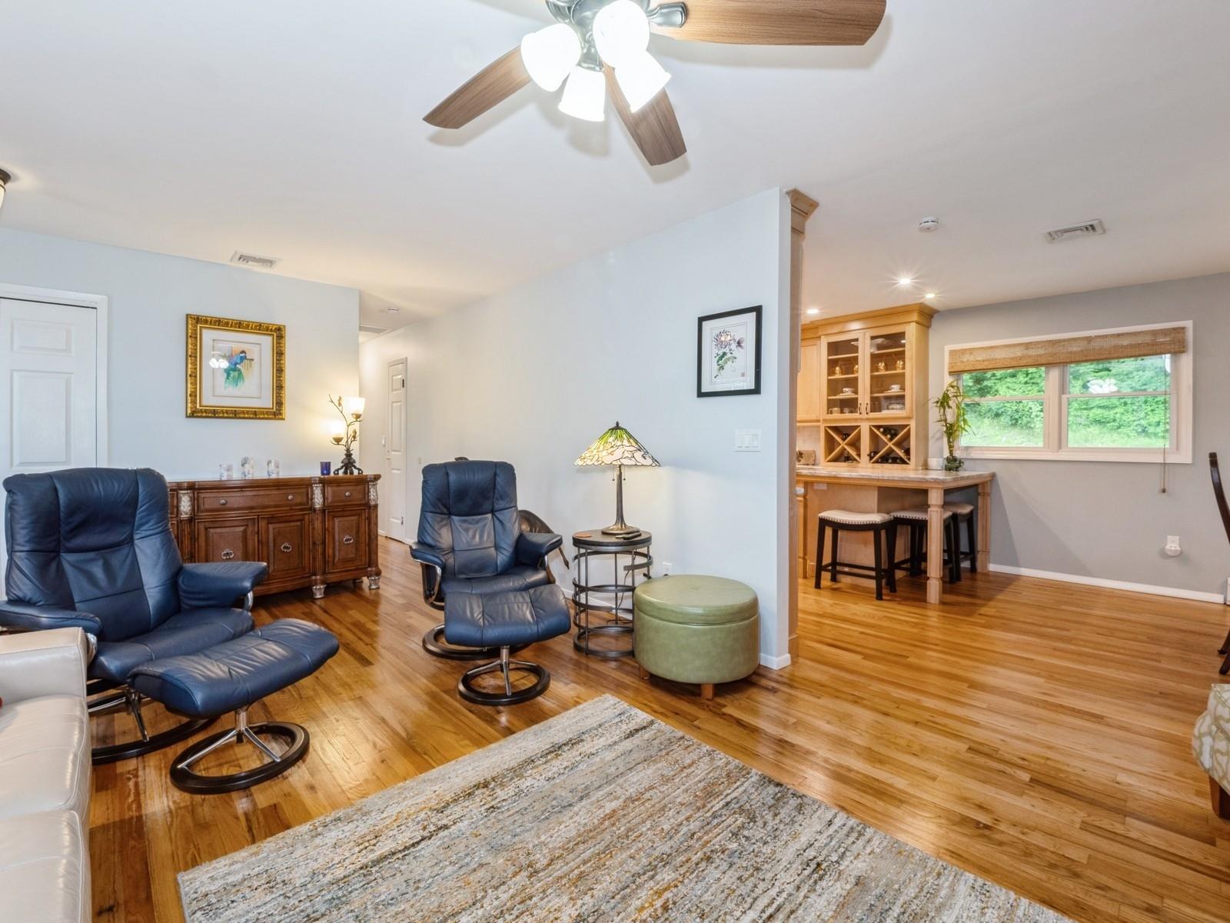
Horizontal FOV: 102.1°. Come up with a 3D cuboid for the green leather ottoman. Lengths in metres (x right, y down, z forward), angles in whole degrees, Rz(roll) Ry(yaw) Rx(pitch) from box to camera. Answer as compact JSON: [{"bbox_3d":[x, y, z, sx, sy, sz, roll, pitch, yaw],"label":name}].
[{"bbox_3d":[0.421,0.860,2.552,0.630,0.430,0.620,0,2,0],"label":"green leather ottoman"}]

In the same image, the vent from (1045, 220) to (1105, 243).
[{"bbox_3d":[2.757,-1.370,2.981,0.258,0.020,0.251,2,3,44],"label":"vent"}]

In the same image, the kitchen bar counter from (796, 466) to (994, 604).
[{"bbox_3d":[2.487,0.533,4.347,1.128,0.910,1.477,2,3,44],"label":"kitchen bar counter"}]

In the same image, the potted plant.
[{"bbox_3d":[2.949,-0.315,4.344,0.290,0.805,0.280,2,3,44],"label":"potted plant"}]

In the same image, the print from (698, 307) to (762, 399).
[{"bbox_3d":[0.616,-0.600,2.768,0.408,0.470,0.029,2,3,44],"label":"print"}]

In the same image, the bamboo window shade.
[{"bbox_3d":[3.675,-0.918,4.186,1.479,0.217,0.058,2,3,44],"label":"bamboo window shade"}]

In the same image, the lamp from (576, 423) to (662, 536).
[{"bbox_3d":[0.014,0.098,2.941,0.485,0.668,0.475,0,2,0],"label":"lamp"}]

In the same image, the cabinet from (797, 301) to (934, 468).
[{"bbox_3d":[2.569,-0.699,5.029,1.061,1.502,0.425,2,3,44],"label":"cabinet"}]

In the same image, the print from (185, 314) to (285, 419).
[{"bbox_3d":[-2.841,-0.697,3.756,0.596,0.747,0.038,-1,3,-39],"label":"print"}]

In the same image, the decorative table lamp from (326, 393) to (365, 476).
[{"bbox_3d":[-2.150,-0.215,3.982,0.260,0.638,0.190,-1,3,-39],"label":"decorative table lamp"}]

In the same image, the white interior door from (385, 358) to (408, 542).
[{"bbox_3d":[-2.515,-0.128,5.776,0.593,2.084,0.048,2,3,44],"label":"white interior door"}]

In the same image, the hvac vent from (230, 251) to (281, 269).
[{"bbox_3d":[-2.568,-1.429,3.554,0.254,0.020,0.277,-1,3,-39],"label":"hvac vent"}]

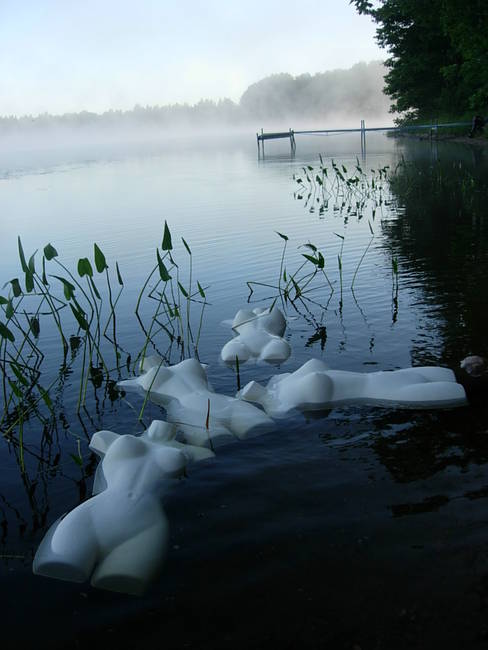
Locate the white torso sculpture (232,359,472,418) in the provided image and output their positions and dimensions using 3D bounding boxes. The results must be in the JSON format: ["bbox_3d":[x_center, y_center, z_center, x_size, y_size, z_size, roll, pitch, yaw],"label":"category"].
[{"bbox_3d":[0.416,0.260,2.821,0.860,0.240,0.440,-1,19,-4],"label":"white torso sculpture"}]

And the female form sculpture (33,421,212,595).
[{"bbox_3d":[-0.340,0.519,2.213,0.440,0.240,0.860,6,23,5],"label":"female form sculpture"}]

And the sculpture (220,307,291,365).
[{"bbox_3d":[0.073,0.057,3.603,0.440,0.240,0.860,-3,16,4],"label":"sculpture"}]

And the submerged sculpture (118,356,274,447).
[{"bbox_3d":[-0.213,0.290,2.809,0.440,0.240,0.860,-9,22,-28],"label":"submerged sculpture"}]

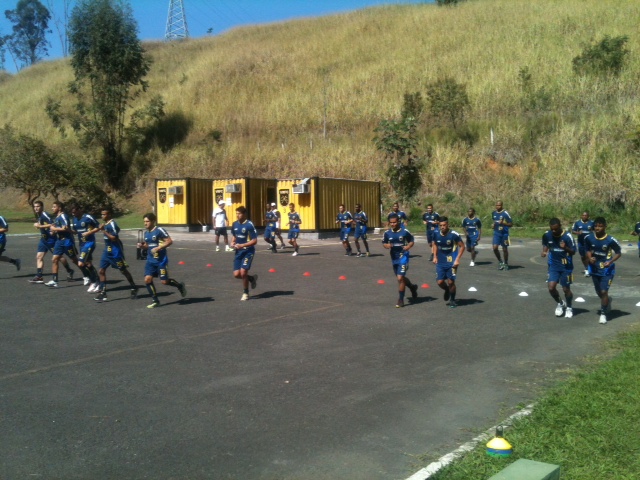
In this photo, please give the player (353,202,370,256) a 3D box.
[{"bbox_3d":[1.402,-0.313,21.863,0.550,1.771,0.580,3,5,32],"label":"player"}]

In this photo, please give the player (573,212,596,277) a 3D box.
[{"bbox_3d":[7.013,0.121,17.189,0.580,1.727,0.500,3,4,25],"label":"player"}]

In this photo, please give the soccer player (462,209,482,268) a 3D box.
[{"bbox_3d":[4.614,-0.076,19.579,0.580,1.751,0.620,2,4,22],"label":"soccer player"}]

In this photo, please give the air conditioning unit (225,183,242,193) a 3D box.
[{"bbox_3d":[-4.253,-2.547,32.000,0.560,0.410,0.500,3,4,27],"label":"air conditioning unit"}]

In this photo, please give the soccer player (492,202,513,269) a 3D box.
[{"bbox_3d":[4.914,-0.117,17.472,0.570,1.873,0.480,3,5,31],"label":"soccer player"}]

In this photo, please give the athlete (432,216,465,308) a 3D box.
[{"bbox_3d":[2.405,0.419,12.113,0.600,1.692,0.500,3,4,23],"label":"athlete"}]

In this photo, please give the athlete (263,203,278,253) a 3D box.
[{"bbox_3d":[-1.730,-0.399,22.619,0.530,1.700,0.550,3,4,26],"label":"athlete"}]

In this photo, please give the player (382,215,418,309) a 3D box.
[{"bbox_3d":[1.509,0.389,12.132,0.620,1.762,0.720,2,4,25],"label":"player"}]

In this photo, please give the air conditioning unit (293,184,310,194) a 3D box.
[{"bbox_3d":[-0.874,-2.421,30.900,0.650,0.430,0.550,3,5,34],"label":"air conditioning unit"}]

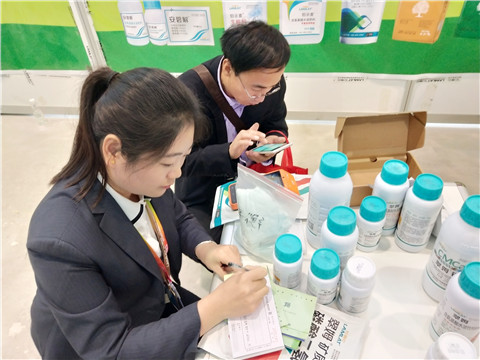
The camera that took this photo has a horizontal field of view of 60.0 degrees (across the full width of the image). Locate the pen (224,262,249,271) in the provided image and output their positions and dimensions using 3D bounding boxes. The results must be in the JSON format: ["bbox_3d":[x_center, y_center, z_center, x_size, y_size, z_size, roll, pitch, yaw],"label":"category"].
[{"bbox_3d":[0.015,0.186,0.836,0.011,0.140,0.011,-49,48,4],"label":"pen"}]

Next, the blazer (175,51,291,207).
[{"bbox_3d":[-0.045,-0.135,1.427,0.500,0.580,0.460,-23,43,-23],"label":"blazer"}]

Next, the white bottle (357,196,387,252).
[{"bbox_3d":[0.294,0.100,0.940,0.060,0.125,0.060,12,42,18],"label":"white bottle"}]

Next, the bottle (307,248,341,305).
[{"bbox_3d":[0.171,0.196,0.847,0.064,0.107,0.064,8,41,13],"label":"bottle"}]

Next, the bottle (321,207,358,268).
[{"bbox_3d":[0.208,0.134,0.876,0.077,0.163,0.077,9,41,14],"label":"bottle"}]

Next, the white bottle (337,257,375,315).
[{"bbox_3d":[0.234,0.208,0.828,0.063,0.108,0.063,12,42,18],"label":"white bottle"}]

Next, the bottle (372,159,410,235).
[{"bbox_3d":[0.345,0.042,0.964,0.075,0.180,0.075,14,42,20],"label":"bottle"}]

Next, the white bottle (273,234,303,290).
[{"bbox_3d":[0.102,0.172,0.878,0.062,0.110,0.062,3,40,7],"label":"white bottle"}]

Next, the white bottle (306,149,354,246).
[{"bbox_3d":[0.200,0.047,0.928,0.093,0.232,0.093,7,41,12],"label":"white bottle"}]

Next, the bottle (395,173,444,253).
[{"bbox_3d":[0.399,0.074,0.923,0.075,0.177,0.075,18,44,24],"label":"bottle"}]

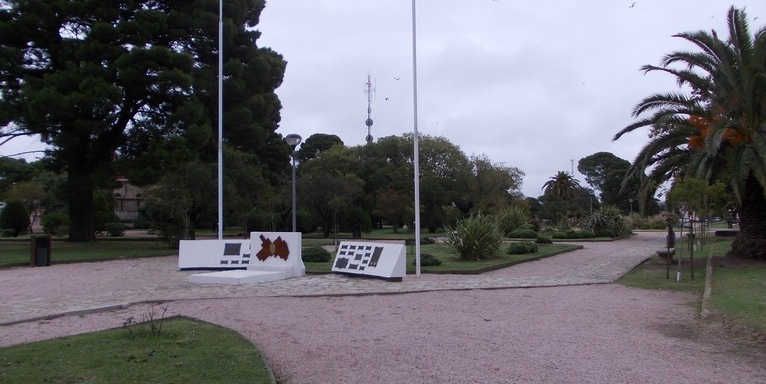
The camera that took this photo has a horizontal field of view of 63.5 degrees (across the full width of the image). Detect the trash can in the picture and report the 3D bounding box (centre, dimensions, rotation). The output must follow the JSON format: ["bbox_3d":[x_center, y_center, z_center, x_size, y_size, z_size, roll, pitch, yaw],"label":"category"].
[{"bbox_3d":[-10.953,1.881,19.817,0.400,0.947,0.520,-2,-3,41],"label":"trash can"}]

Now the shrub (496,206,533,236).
[{"bbox_3d":[8.239,1.846,39.036,2.400,1.987,2.300,-1,-2,12],"label":"shrub"}]

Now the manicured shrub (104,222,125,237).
[{"bbox_3d":[-19.692,2.784,45.520,1.500,1.113,1.400,0,-2,-23],"label":"manicured shrub"}]

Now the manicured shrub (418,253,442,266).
[{"bbox_3d":[1.306,1.941,17.806,0.840,0.329,0.800,-1,-2,4],"label":"manicured shrub"}]

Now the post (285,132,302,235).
[{"bbox_3d":[-3.186,0.134,22.080,0.560,4.394,0.560,0,-2,-8],"label":"post"}]

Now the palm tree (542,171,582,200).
[{"bbox_3d":[33.283,0.808,115.167,7.500,9.209,7.500,-1,-2,16],"label":"palm tree"}]

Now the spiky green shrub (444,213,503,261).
[{"bbox_3d":[2.915,1.425,20.027,1.850,1.490,1.800,-1,-2,8],"label":"spiky green shrub"}]

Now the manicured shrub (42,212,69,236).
[{"bbox_3d":[-25.124,2.519,47.534,2.000,1.890,1.900,1,-2,-28],"label":"manicured shrub"}]

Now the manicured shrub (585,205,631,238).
[{"bbox_3d":[13.764,1.790,38.035,2.750,1.920,2.500,-1,-2,20],"label":"manicured shrub"}]

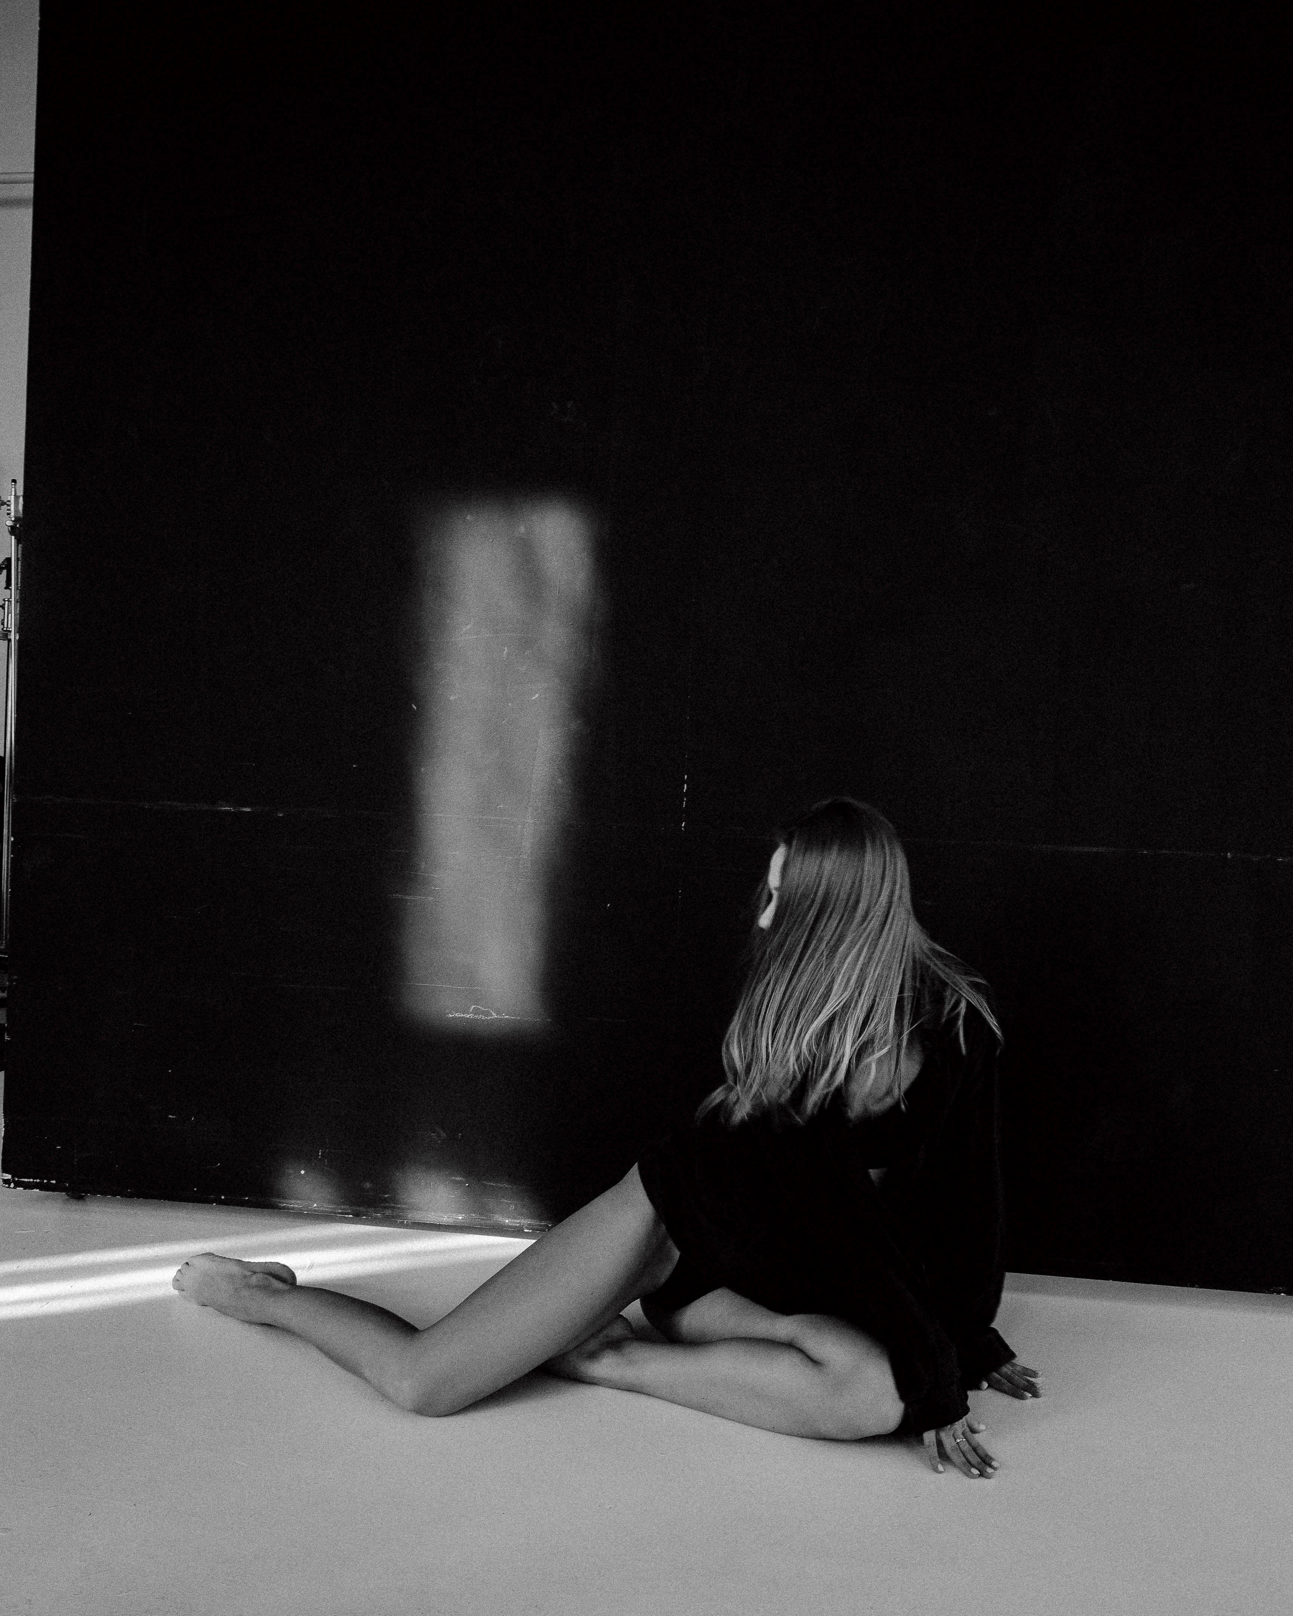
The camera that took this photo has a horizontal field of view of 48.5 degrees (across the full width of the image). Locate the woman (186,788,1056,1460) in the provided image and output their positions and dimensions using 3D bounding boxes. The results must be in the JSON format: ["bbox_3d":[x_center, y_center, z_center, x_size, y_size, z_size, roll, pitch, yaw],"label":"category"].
[{"bbox_3d":[-0.050,0.380,1.970,1.193,0.810,0.697,2,1,-12],"label":"woman"}]

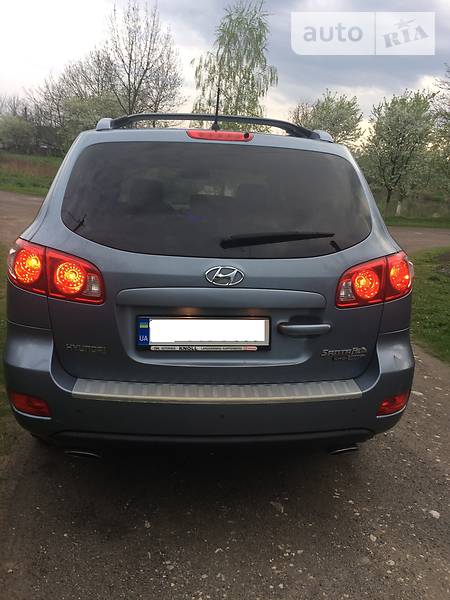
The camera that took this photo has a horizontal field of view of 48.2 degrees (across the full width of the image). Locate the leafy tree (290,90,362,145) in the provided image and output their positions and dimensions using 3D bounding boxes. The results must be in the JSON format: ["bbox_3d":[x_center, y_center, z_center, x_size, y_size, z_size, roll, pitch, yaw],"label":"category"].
[{"bbox_3d":[3.531,-5.253,17.923,3.000,4.200,3.000,1,15,-6],"label":"leafy tree"}]

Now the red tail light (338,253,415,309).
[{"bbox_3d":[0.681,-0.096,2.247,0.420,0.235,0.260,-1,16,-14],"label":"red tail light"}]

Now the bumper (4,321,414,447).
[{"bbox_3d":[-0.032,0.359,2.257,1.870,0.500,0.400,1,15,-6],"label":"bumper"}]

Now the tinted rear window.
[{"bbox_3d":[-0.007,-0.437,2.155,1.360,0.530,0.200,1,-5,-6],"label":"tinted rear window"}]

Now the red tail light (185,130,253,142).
[{"bbox_3d":[-0.017,-0.721,2.222,0.305,0.055,0.060,1,15,-6],"label":"red tail light"}]

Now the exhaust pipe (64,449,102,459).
[{"bbox_3d":[-0.629,0.659,2.288,0.150,0.075,0.200,1,15,-6],"label":"exhaust pipe"}]

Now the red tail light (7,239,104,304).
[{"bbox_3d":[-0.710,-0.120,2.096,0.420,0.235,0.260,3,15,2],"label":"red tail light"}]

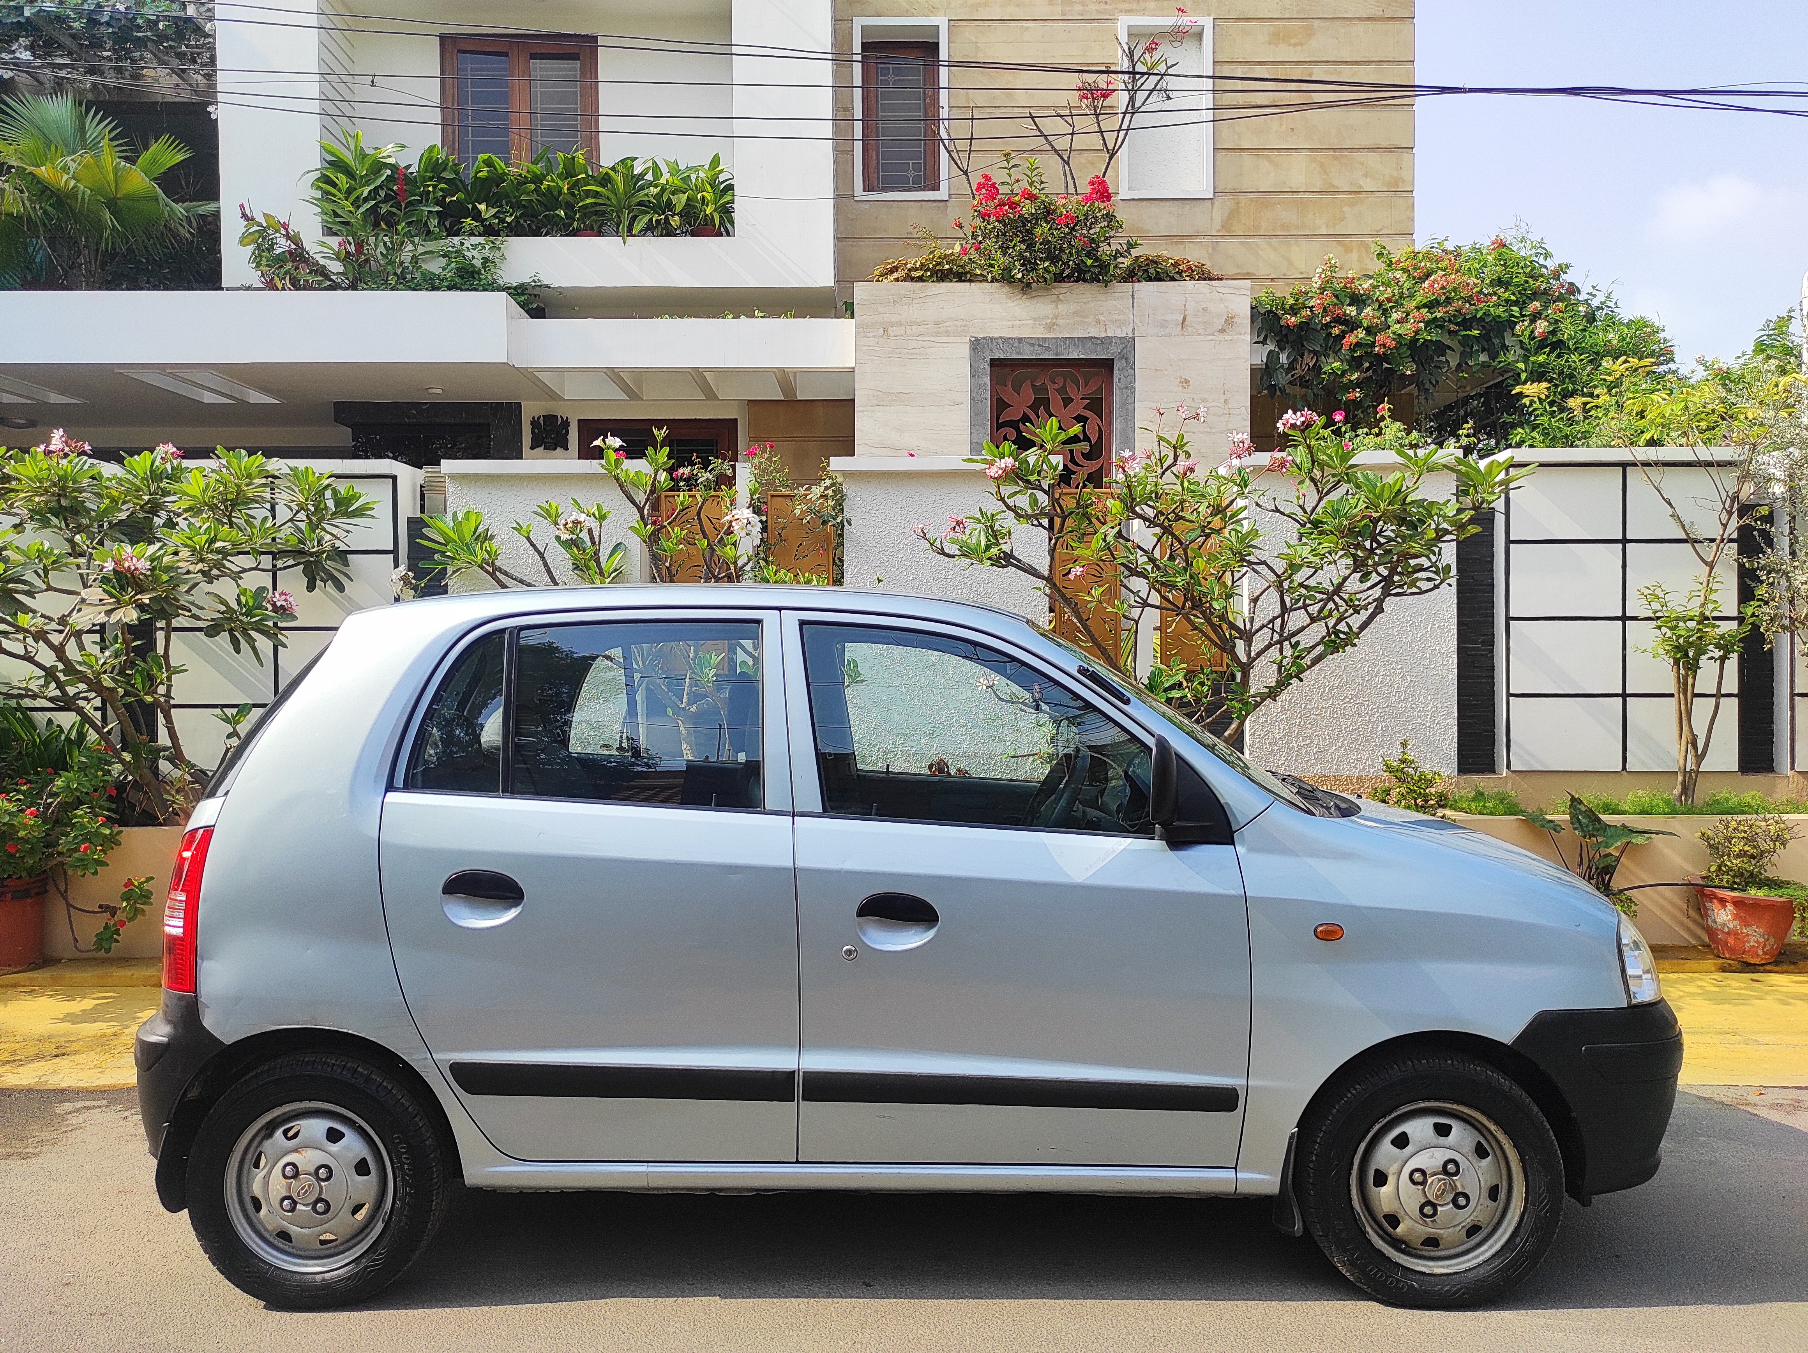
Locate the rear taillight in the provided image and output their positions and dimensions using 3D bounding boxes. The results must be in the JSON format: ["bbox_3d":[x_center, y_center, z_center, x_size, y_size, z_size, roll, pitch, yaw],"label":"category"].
[{"bbox_3d":[-1.555,0.495,2.840,0.180,0.360,0.180,0,1,1],"label":"rear taillight"}]

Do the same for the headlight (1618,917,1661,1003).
[{"bbox_3d":[1.620,0.615,2.910,0.240,0.210,0.340,0,1,1],"label":"headlight"}]

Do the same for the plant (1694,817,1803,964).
[{"bbox_3d":[3.370,0.850,5.200,0.440,0.590,0.410,0,1,0],"label":"plant"}]

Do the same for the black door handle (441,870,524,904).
[{"bbox_3d":[-0.886,0.441,2.750,0.172,0.070,0.045,0,1,1],"label":"black door handle"}]

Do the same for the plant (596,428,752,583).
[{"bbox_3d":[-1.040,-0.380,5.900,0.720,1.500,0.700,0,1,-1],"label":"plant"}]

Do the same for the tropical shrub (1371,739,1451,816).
[{"bbox_3d":[2.200,0.450,5.680,0.360,0.370,0.330,0,1,0],"label":"tropical shrub"}]

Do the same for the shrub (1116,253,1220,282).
[{"bbox_3d":[1.656,-2.560,8.200,0.640,0.200,0.400,0,1,0],"label":"shrub"}]

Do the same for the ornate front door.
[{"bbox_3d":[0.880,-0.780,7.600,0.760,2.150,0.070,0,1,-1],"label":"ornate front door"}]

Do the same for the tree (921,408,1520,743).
[{"bbox_3d":[1.390,-0.280,5.850,2.500,1.750,1.700,0,1,-1],"label":"tree"}]

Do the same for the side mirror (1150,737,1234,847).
[{"bbox_3d":[0.592,0.238,2.665,0.180,0.235,0.200,0,1,1],"label":"side mirror"}]

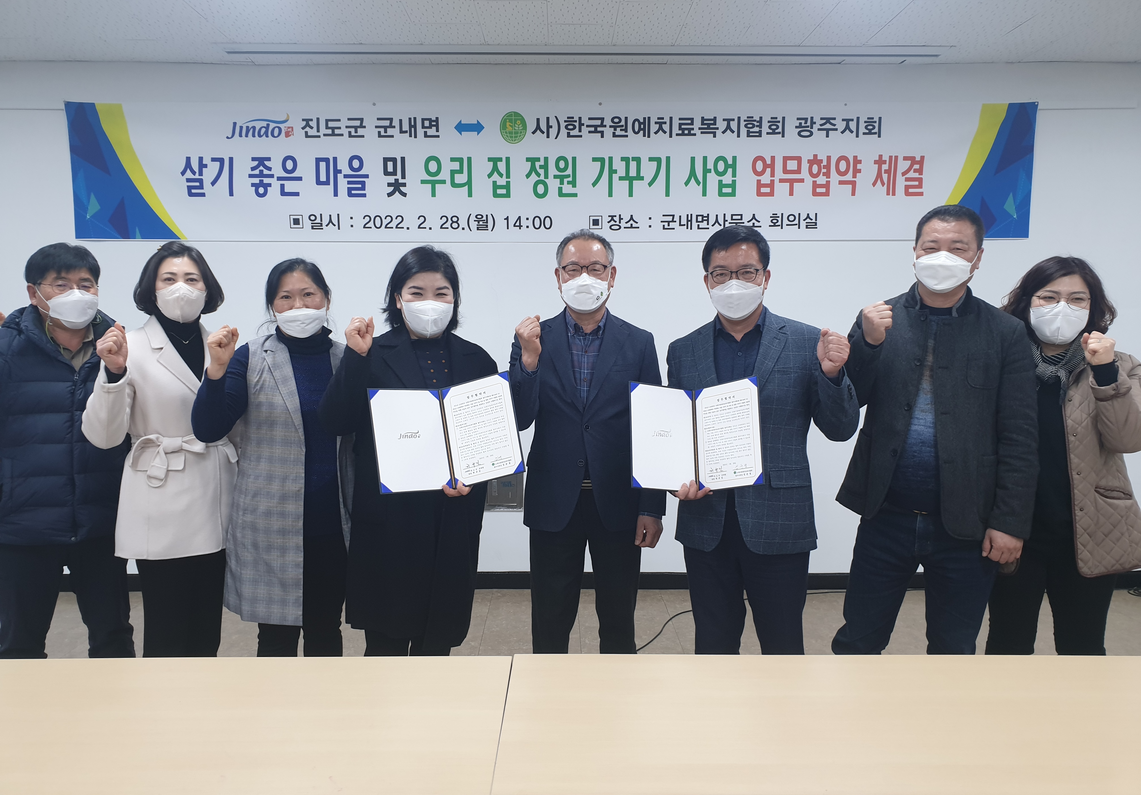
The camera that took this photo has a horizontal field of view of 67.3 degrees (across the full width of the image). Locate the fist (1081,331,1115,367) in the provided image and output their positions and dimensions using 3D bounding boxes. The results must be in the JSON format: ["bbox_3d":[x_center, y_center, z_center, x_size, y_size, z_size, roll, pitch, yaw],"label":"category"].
[{"bbox_3d":[1.442,-0.133,2.340,0.082,0.092,0.088,2,6,25],"label":"fist"}]

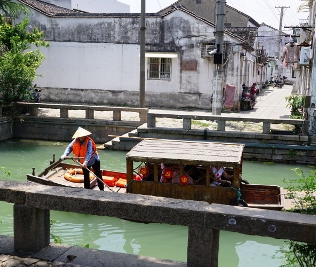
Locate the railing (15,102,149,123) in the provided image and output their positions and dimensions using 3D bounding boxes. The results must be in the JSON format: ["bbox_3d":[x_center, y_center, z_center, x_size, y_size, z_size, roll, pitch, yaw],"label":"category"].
[{"bbox_3d":[-2.719,-0.773,16.516,4.960,0.500,0.270,3,12,13],"label":"railing"}]

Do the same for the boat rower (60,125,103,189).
[{"bbox_3d":[-1.727,0.619,10.830,0.720,1.560,0.680,8,13,32],"label":"boat rower"}]

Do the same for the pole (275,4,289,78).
[{"bbox_3d":[9.513,-6.708,36.369,1.150,6.090,0.300,4,12,17],"label":"pole"}]

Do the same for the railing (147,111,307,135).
[{"bbox_3d":[2.052,-0.309,14.448,4.860,0.500,0.270,3,12,14],"label":"railing"}]

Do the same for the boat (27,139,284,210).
[{"bbox_3d":[0.149,1.010,10.739,6.170,1.450,1.700,3,11,13],"label":"boat"}]

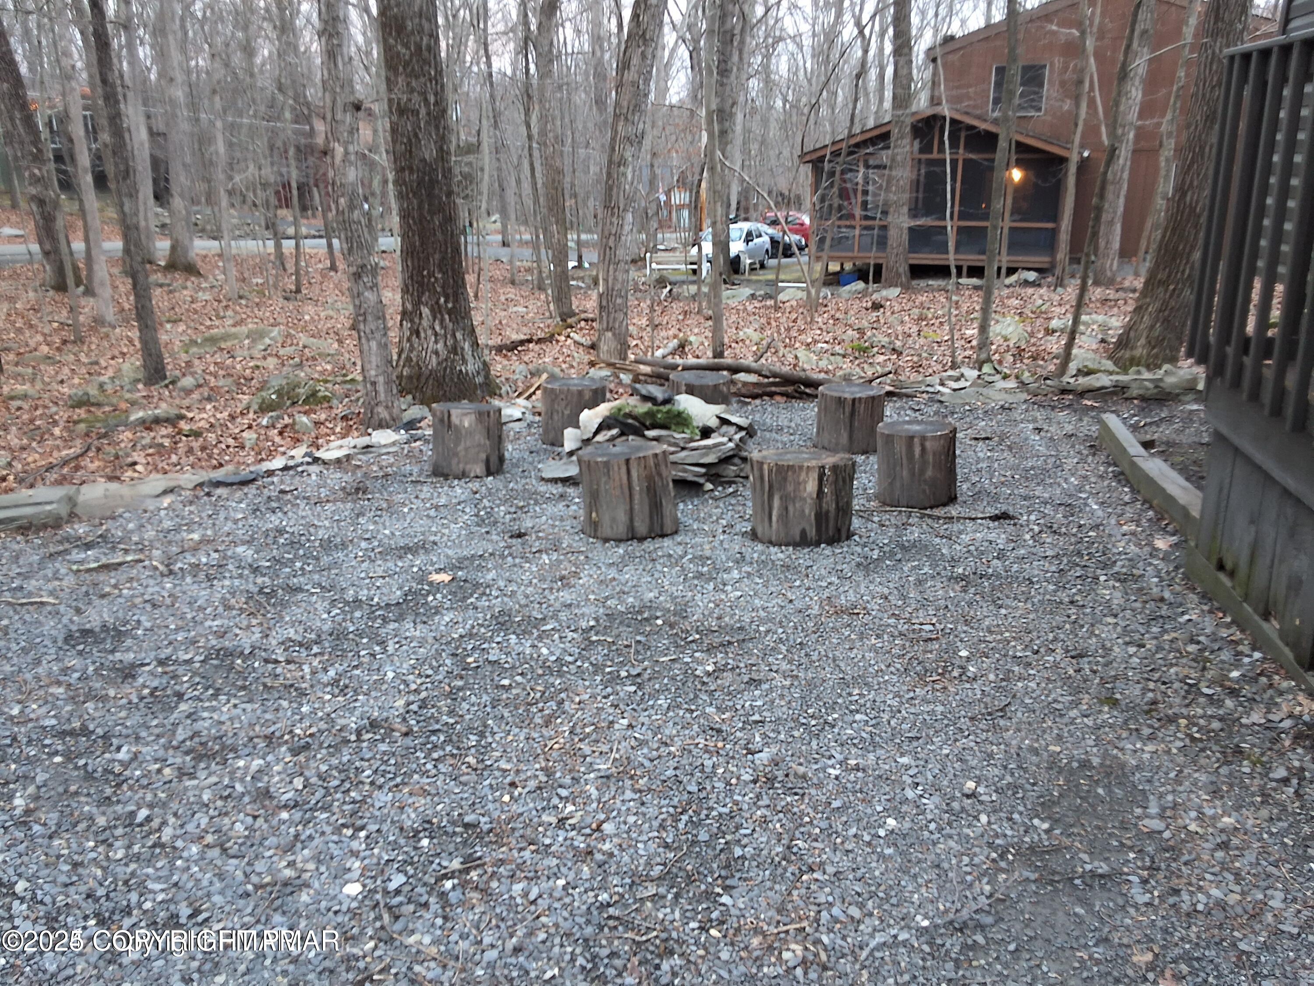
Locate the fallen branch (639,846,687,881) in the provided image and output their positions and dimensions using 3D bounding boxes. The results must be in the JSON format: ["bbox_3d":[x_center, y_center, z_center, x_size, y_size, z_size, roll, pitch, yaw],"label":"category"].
[{"bbox_3d":[0.017,0.818,2.369,0.025,0.012,0.169,12,20,35],"label":"fallen branch"}]

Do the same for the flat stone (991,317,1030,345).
[{"bbox_3d":[3.332,-1.519,10.012,0.370,0.210,0.300,5,16,18],"label":"flat stone"}]

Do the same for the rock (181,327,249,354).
[{"bbox_3d":[-4.171,-1.440,9.999,0.640,0.190,0.480,-6,16,-22],"label":"rock"}]

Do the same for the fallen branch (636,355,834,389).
[{"bbox_3d":[0.609,-1.012,8.700,1.998,0.160,0.160,12,20,37],"label":"fallen branch"}]

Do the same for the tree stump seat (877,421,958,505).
[{"bbox_3d":[1.246,-0.146,5.123,0.347,0.362,0.347,4,16,14],"label":"tree stump seat"}]

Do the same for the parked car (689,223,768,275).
[{"bbox_3d":[2.316,-7.670,33.300,1.720,1.480,4.400,5,17,17],"label":"parked car"}]

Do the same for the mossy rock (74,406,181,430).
[{"bbox_3d":[-3.495,-0.523,7.116,0.660,0.110,0.240,-5,16,-20],"label":"mossy rock"}]

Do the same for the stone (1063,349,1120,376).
[{"bbox_3d":[3.310,-0.995,8.047,0.420,0.170,0.320,6,16,22],"label":"stone"}]

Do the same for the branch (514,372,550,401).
[{"bbox_3d":[-1.024,-0.877,8.750,0.090,0.070,0.530,7,28,22],"label":"branch"}]

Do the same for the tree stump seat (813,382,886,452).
[{"bbox_3d":[1.236,-0.488,6.805,0.414,0.368,0.414,3,16,10],"label":"tree stump seat"}]

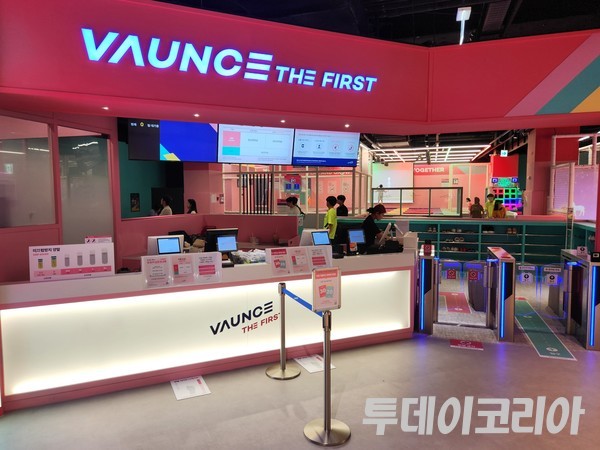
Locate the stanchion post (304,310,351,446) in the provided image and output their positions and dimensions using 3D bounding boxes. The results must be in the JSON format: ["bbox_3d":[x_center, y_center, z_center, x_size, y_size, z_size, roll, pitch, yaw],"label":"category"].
[{"bbox_3d":[0.212,1.131,3.045,0.357,0.955,0.357,0,4,0],"label":"stanchion post"}]

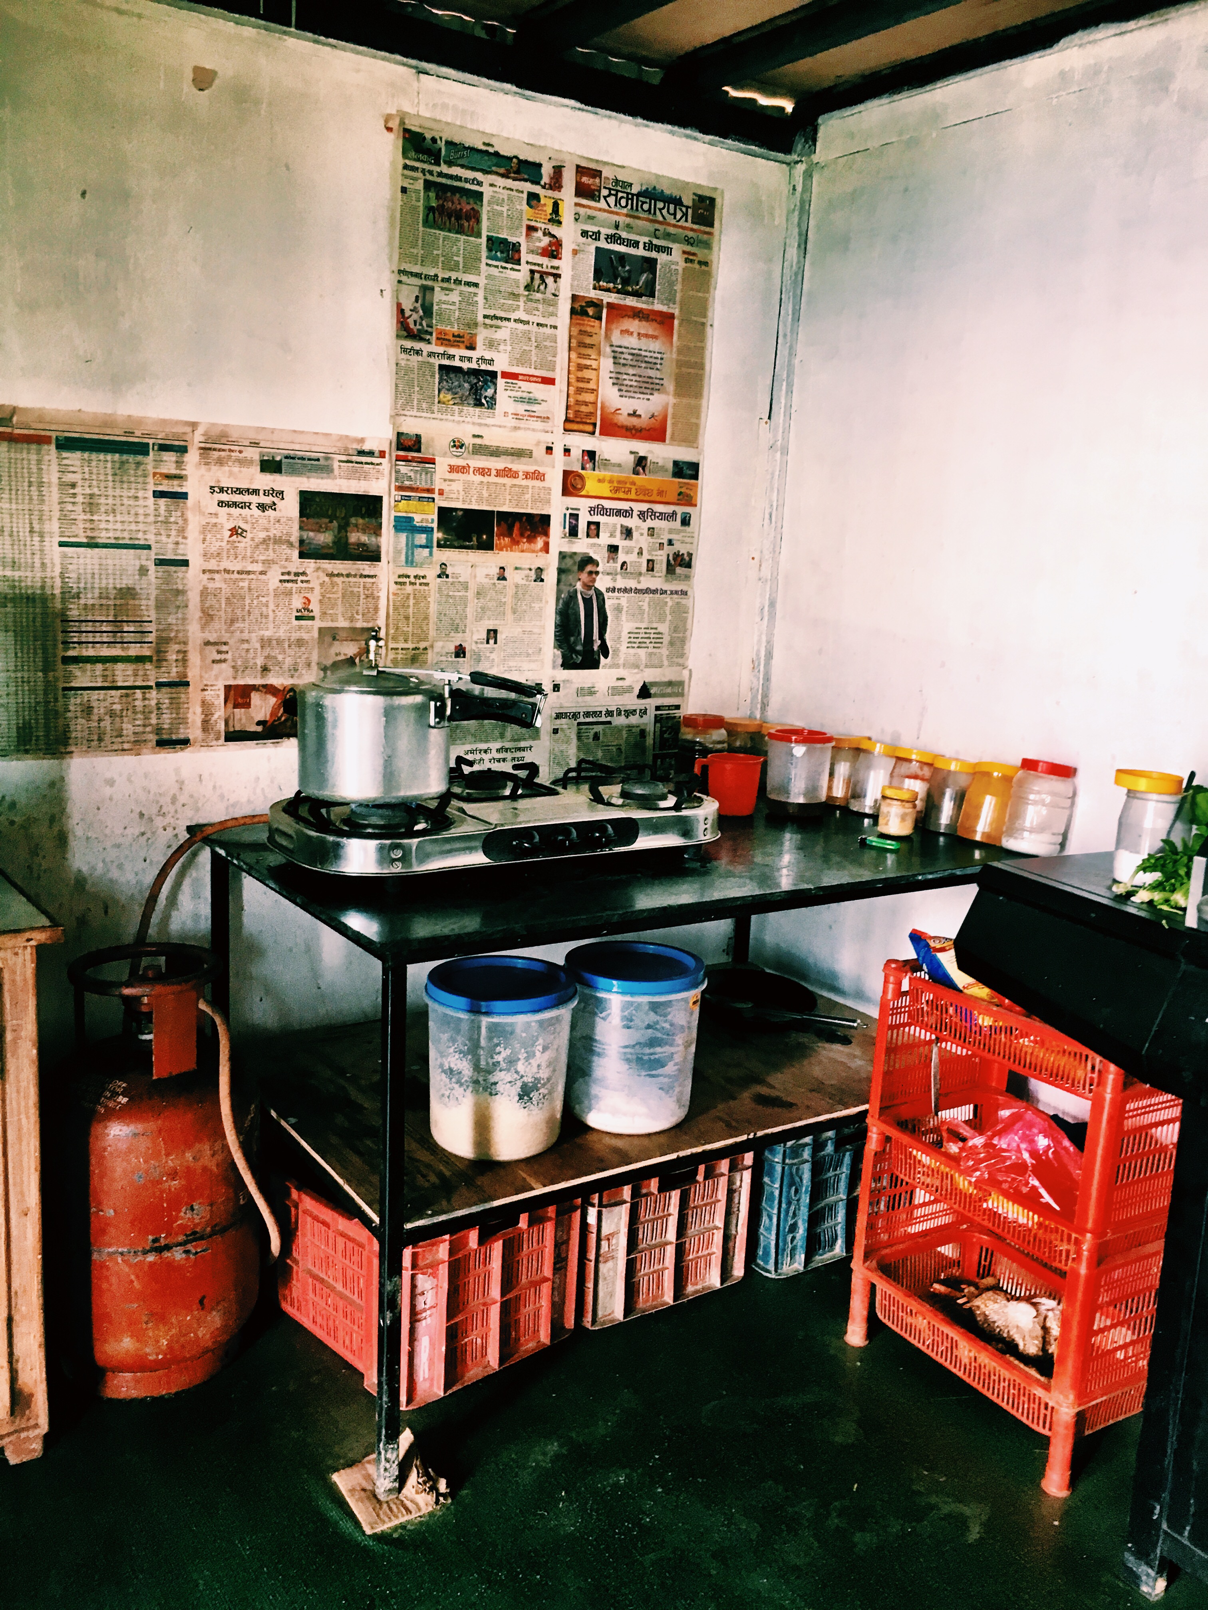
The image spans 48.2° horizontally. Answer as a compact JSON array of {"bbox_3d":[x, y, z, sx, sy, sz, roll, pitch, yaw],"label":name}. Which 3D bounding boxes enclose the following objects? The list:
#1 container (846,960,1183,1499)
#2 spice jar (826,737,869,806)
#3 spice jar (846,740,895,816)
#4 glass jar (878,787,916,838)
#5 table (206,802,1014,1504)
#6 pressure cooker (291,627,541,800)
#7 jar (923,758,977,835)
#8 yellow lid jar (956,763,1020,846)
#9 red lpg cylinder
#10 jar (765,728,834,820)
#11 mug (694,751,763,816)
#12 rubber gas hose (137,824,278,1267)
[{"bbox_3d":[0.645,0.609,2.093,0.275,0.665,0.462,-5,14,-34],"label":"container"},{"bbox_3d":[0.493,-0.069,2.740,0.092,0.128,0.092,3,12,-1],"label":"spice jar"},{"bbox_3d":[0.533,-0.053,2.666,0.091,0.132,0.091,3,12,-1],"label":"spice jar"},{"bbox_3d":[0.540,0.012,2.481,0.064,0.080,0.064,3,12,-1],"label":"glass jar"},{"bbox_3d":[0.027,0.445,2.403,1.290,0.790,0.744,-5,14,-34],"label":"table"},{"bbox_3d":[-0.270,-0.134,1.977,0.386,0.238,0.223,6,12,13],"label":"pressure cooker"},{"bbox_3d":[0.651,-0.017,2.531,0.090,0.128,0.090,3,12,-1],"label":"jar"},{"bbox_3d":[0.702,-0.002,2.459,0.101,0.133,0.101,3,12,-1],"label":"yellow lid jar"},{"bbox_3d":[-0.697,0.548,2.078,0.322,0.648,0.322,-5,14,-34],"label":"red lpg cylinder"},{"bbox_3d":[0.378,-0.061,2.604,0.119,0.155,0.119,3,12,-1],"label":"jar"},{"bbox_3d":[0.239,-0.038,2.580,0.141,0.106,0.101,1,12,-9],"label":"mug"},{"bbox_3d":[-0.630,0.371,2.143,0.197,0.766,0.354,-5,14,-34],"label":"rubber gas hose"}]

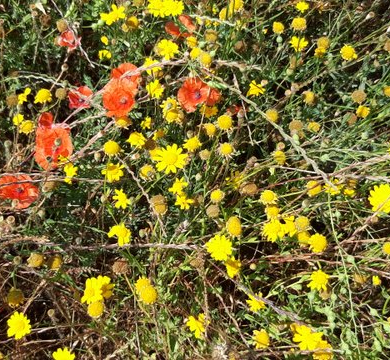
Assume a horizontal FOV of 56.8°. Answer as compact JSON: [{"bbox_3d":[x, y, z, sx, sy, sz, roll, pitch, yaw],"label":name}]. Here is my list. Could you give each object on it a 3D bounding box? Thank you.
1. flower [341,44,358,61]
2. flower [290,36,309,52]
[{"bbox_3d":[0.298,-0.248,0.700,0.034,0.018,0.034,0,57,0],"label":"flower"},{"bbox_3d":[0.188,-0.244,0.649,0.036,0.018,0.036,0,37,0],"label":"flower"}]

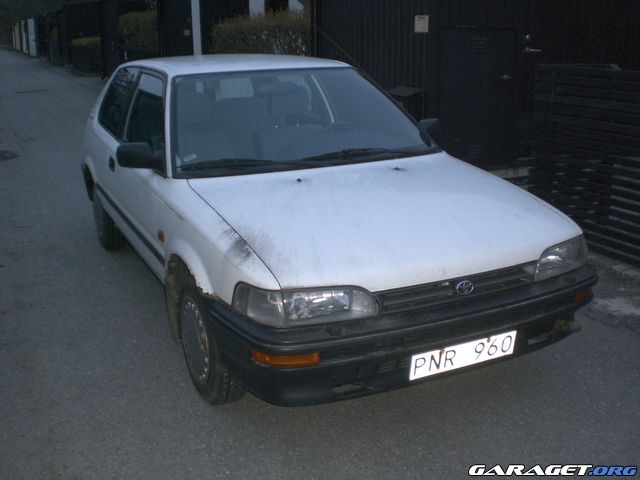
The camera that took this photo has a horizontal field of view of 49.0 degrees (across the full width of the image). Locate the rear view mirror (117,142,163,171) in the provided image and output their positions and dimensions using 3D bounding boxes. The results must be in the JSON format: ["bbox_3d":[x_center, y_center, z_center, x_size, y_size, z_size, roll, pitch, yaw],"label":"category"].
[{"bbox_3d":[-0.832,-0.390,3.245,0.205,0.122,0.110,-9,19,-25],"label":"rear view mirror"}]

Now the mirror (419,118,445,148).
[{"bbox_3d":[0.651,-0.623,3.955,0.205,0.122,0.110,-9,19,-25],"label":"mirror"}]

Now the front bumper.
[{"bbox_3d":[0.420,0.309,2.789,1.620,0.350,0.540,-9,19,-25],"label":"front bumper"}]

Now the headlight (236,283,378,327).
[{"bbox_3d":[-0.057,0.202,2.403,0.450,0.135,0.220,-6,18,-17],"label":"headlight"}]

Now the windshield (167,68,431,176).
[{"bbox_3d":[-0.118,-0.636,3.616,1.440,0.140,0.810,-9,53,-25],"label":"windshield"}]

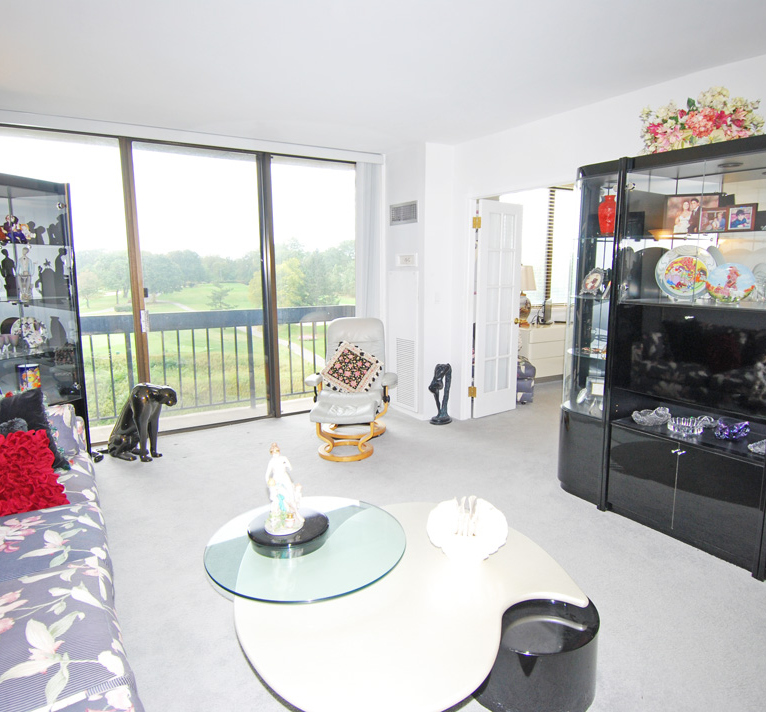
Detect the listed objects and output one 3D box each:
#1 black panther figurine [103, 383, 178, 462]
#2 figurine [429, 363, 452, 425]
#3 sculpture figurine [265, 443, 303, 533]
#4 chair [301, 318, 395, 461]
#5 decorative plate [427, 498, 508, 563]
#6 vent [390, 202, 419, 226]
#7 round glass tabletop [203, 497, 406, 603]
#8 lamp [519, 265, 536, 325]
[{"bbox_3d":[-1.828,0.496,3.984,0.580,0.570,0.210,4,10,24],"label":"black panther figurine"},{"bbox_3d":[0.543,0.348,4.989,0.220,0.545,0.200,1,10,6],"label":"figurine"},{"bbox_3d":[-0.384,0.493,2.038,0.145,0.335,0.130,-2,9,-11],"label":"sculpture figurine"},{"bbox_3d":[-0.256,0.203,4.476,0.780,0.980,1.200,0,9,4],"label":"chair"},{"bbox_3d":[0.322,0.661,2.030,0.290,0.110,0.280,1,9,9],"label":"decorative plate"},{"bbox_3d":[0.187,-1.348,5.062,0.025,0.195,0.459,-6,11,-31],"label":"vent"},{"bbox_3d":[-0.292,0.710,2.040,0.765,0.014,0.765,0,9,0],"label":"round glass tabletop"},{"bbox_3d":[1.738,-0.740,6.564,0.350,0.757,0.350,-6,11,-31],"label":"lamp"}]

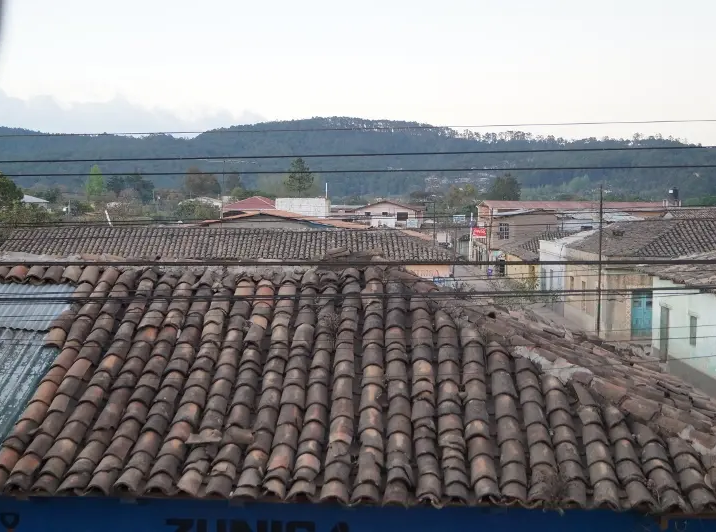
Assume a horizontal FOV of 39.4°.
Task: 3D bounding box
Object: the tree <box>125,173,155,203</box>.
[{"bbox_3d":[-43.730,-14.460,200.000,6.200,8.500,6.000,0,2,0],"label":"tree"}]

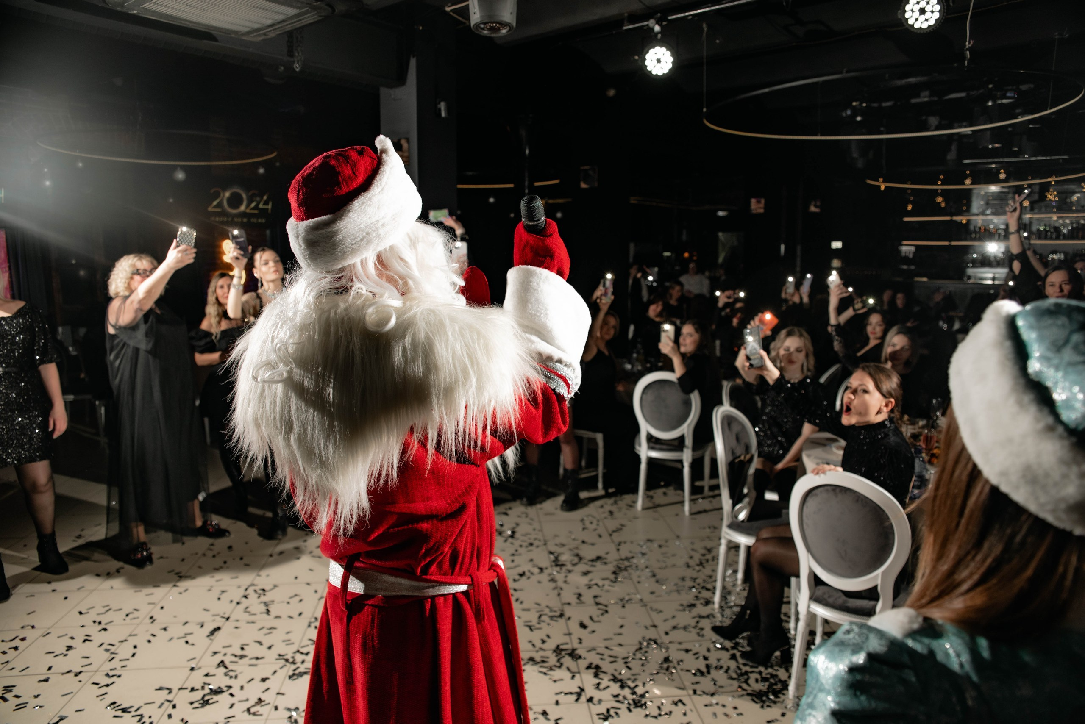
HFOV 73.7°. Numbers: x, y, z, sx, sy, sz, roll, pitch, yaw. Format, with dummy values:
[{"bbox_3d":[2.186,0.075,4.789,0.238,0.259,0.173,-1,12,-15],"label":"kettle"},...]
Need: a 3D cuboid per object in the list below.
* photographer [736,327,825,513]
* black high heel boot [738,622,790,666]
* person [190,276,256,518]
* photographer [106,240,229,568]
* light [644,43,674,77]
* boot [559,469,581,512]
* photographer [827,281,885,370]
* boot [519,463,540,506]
[{"bbox_3d":[1.407,0.469,4.171,0.580,1.290,0.750,3,8,22],"label":"photographer"},{"bbox_3d":[0.950,1.179,3.075,0.220,0.180,0.090,1,8,9],"label":"black high heel boot"},{"bbox_3d":[-2.141,0.199,4.975,0.520,1.640,0.420,-5,9,-30],"label":"person"},{"bbox_3d":[-2.261,0.200,4.362,0.650,1.800,0.560,5,9,32],"label":"photographer"},{"bbox_3d":[0.733,-1.898,4.550,0.210,0.220,0.170,1,22,12],"label":"light"},{"bbox_3d":[0.204,0.879,5.075,0.110,0.255,0.260,2,8,19],"label":"boot"},{"bbox_3d":[2.432,0.169,5.527,0.580,1.500,0.650,4,9,29],"label":"photographer"},{"bbox_3d":[-0.083,0.865,5.186,0.110,0.255,0.260,2,8,19],"label":"boot"}]

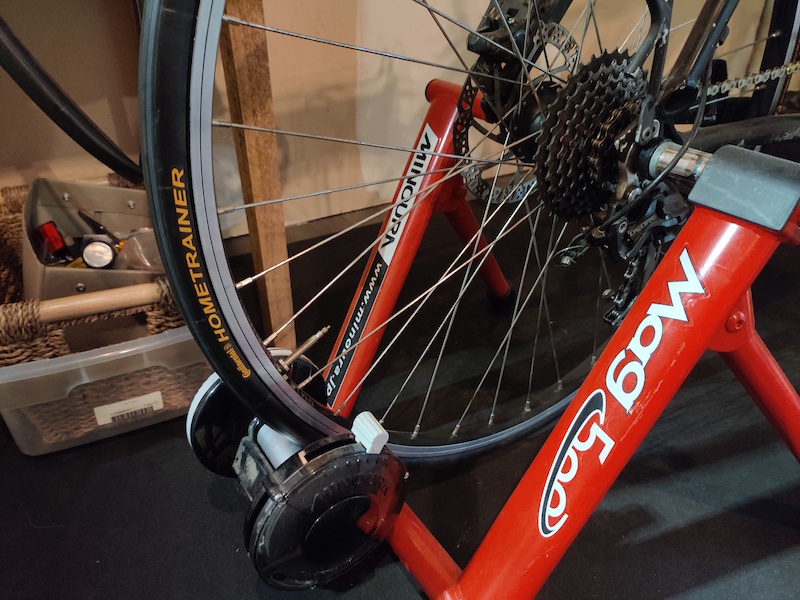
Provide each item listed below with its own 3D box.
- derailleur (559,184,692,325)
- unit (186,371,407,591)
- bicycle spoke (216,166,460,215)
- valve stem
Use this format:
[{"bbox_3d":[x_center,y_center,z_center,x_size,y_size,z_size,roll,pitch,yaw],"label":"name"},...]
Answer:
[{"bbox_3d":[0.187,-0.031,0.524,0.110,0.140,0.068,-19,35,-29],"label":"derailleur"},{"bbox_3d":[-0.084,0.127,0.502,0.128,0.130,0.156,-19,35,-29],"label":"unit"},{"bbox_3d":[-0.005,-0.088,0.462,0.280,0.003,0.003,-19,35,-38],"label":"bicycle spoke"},{"bbox_3d":[-0.069,0.035,0.459,0.047,0.009,0.009,-42,43,-12],"label":"valve stem"}]

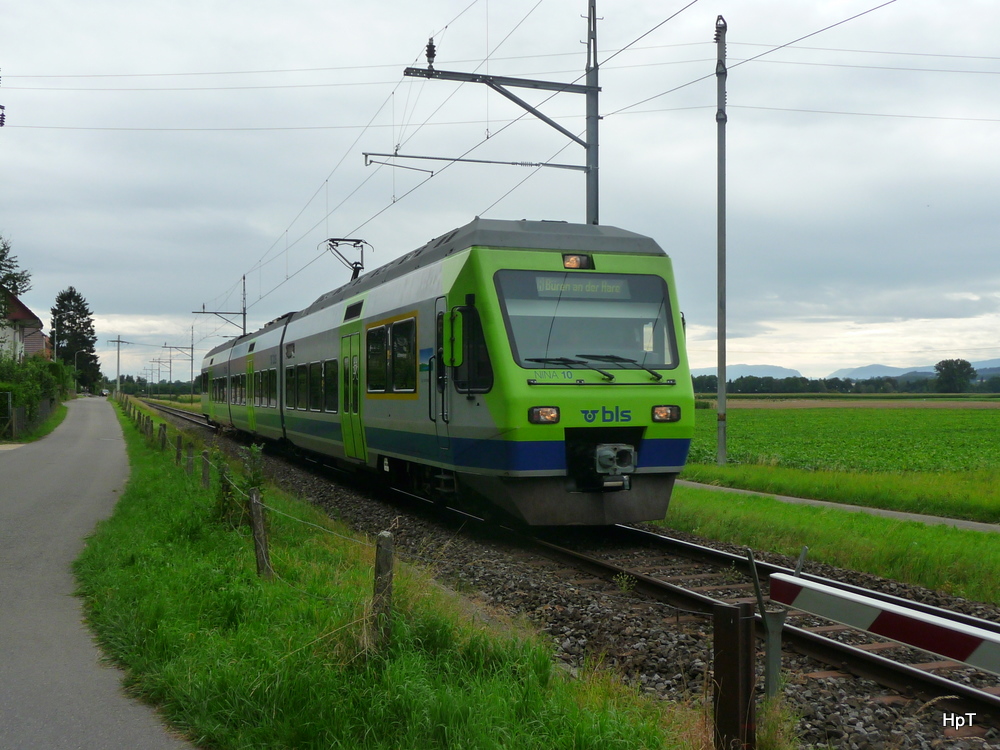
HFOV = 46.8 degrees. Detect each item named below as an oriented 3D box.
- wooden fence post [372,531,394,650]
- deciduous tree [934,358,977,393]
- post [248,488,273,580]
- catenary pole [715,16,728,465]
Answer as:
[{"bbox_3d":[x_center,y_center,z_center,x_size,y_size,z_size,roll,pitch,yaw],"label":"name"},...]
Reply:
[{"bbox_3d":[-0.835,1.559,8.300,0.120,0.880,0.120,1,-1,-18],"label":"wooden fence post"},{"bbox_3d":[208.927,1.605,530.000,19.500,18.000,19.500,0,-1,22],"label":"deciduous tree"},{"bbox_3d":[-2.487,1.656,12.000,0.115,0.950,0.115,-5,-1,-18],"label":"post"},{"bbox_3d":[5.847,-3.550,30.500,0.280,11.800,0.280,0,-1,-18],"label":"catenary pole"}]

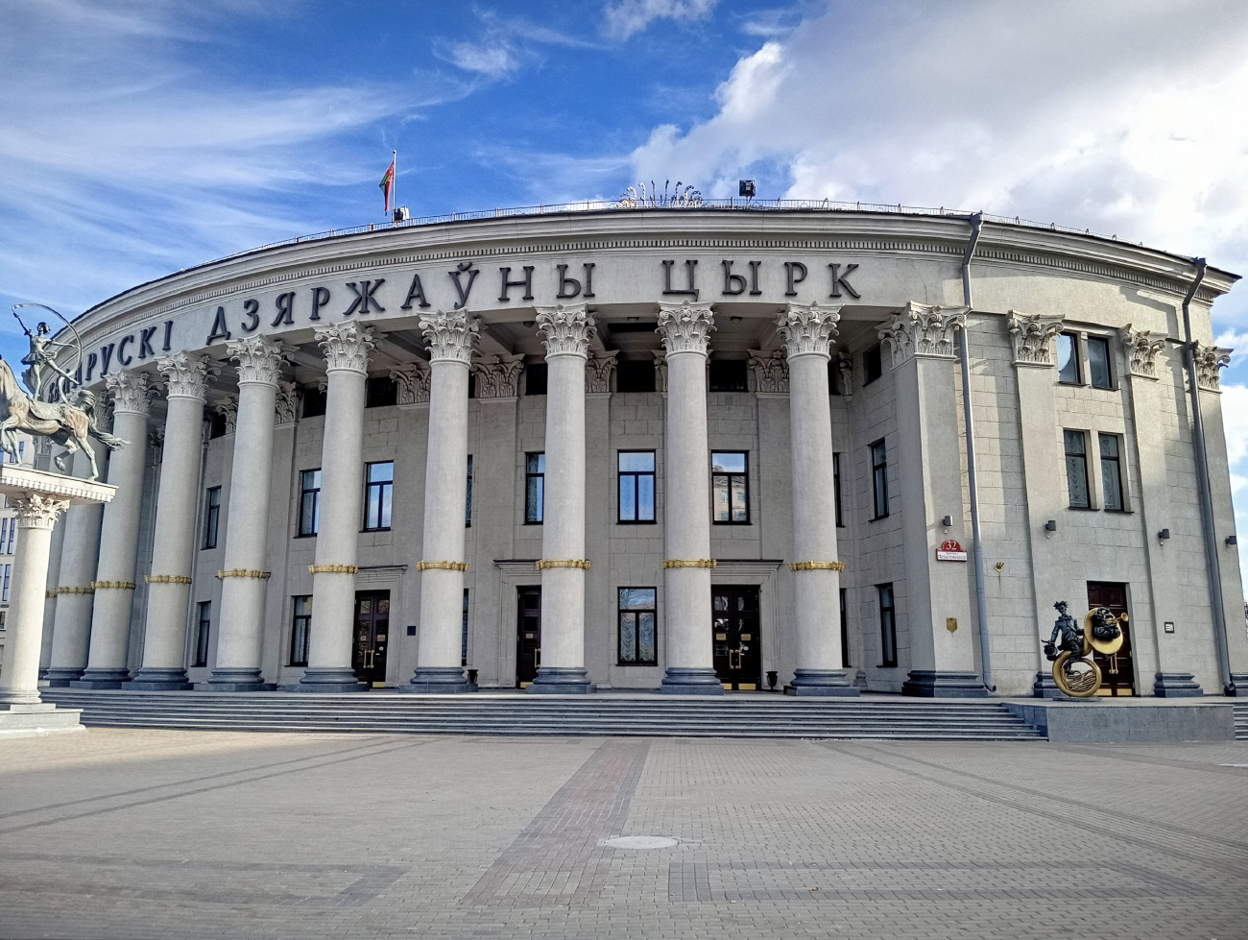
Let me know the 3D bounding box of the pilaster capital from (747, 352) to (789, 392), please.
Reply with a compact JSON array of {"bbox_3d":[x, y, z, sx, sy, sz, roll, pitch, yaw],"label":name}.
[{"bbox_3d":[5.835,-3.639,38.459,2.098,1.595,0.549,1,-11,-5],"label":"pilaster capital"}]

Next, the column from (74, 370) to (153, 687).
[{"bbox_3d":[-20.483,2.403,41.210,1.919,12.695,1.919,-9,-14,39],"label":"column"}]

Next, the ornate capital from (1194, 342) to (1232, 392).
[{"bbox_3d":[21.033,-3.619,36.433,1.980,1.580,0.650,7,-13,-30],"label":"ornate capital"}]

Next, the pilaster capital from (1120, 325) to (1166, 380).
[{"bbox_3d":[17.555,-3.848,34.231,1.960,1.603,0.742,6,-12,-27],"label":"pilaster capital"}]

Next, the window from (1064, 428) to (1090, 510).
[{"bbox_3d":[14.709,0.037,33.074,1.109,2.623,0.158,5,-12,-22],"label":"window"}]

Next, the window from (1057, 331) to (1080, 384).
[{"bbox_3d":[15.129,-3.813,34.387,0.950,1.800,0.180,4,-12,-20],"label":"window"}]

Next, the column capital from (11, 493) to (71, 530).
[{"bbox_3d":[-14.758,1.100,25.452,0.960,0.870,0.960,-4,-12,20],"label":"column capital"}]

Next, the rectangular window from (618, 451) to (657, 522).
[{"bbox_3d":[0.462,0.541,36.115,1.352,2.607,0.200,-1,-11,4],"label":"rectangular window"}]

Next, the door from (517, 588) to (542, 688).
[{"bbox_3d":[-3.070,6.208,37.450,1.757,3.792,0.244,-2,-11,11],"label":"door"}]

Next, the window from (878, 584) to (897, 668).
[{"bbox_3d":[8.851,5.211,33.934,0.200,2.724,1.372,2,-11,-12],"label":"window"}]

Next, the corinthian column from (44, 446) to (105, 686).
[{"bbox_3d":[-22.654,2.826,42.373,1.880,12.165,1.880,11,-15,-43],"label":"corinthian column"}]

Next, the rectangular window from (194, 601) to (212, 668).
[{"bbox_3d":[-18.794,7.325,45.348,1.403,2.853,0.244,-10,-15,42],"label":"rectangular window"}]

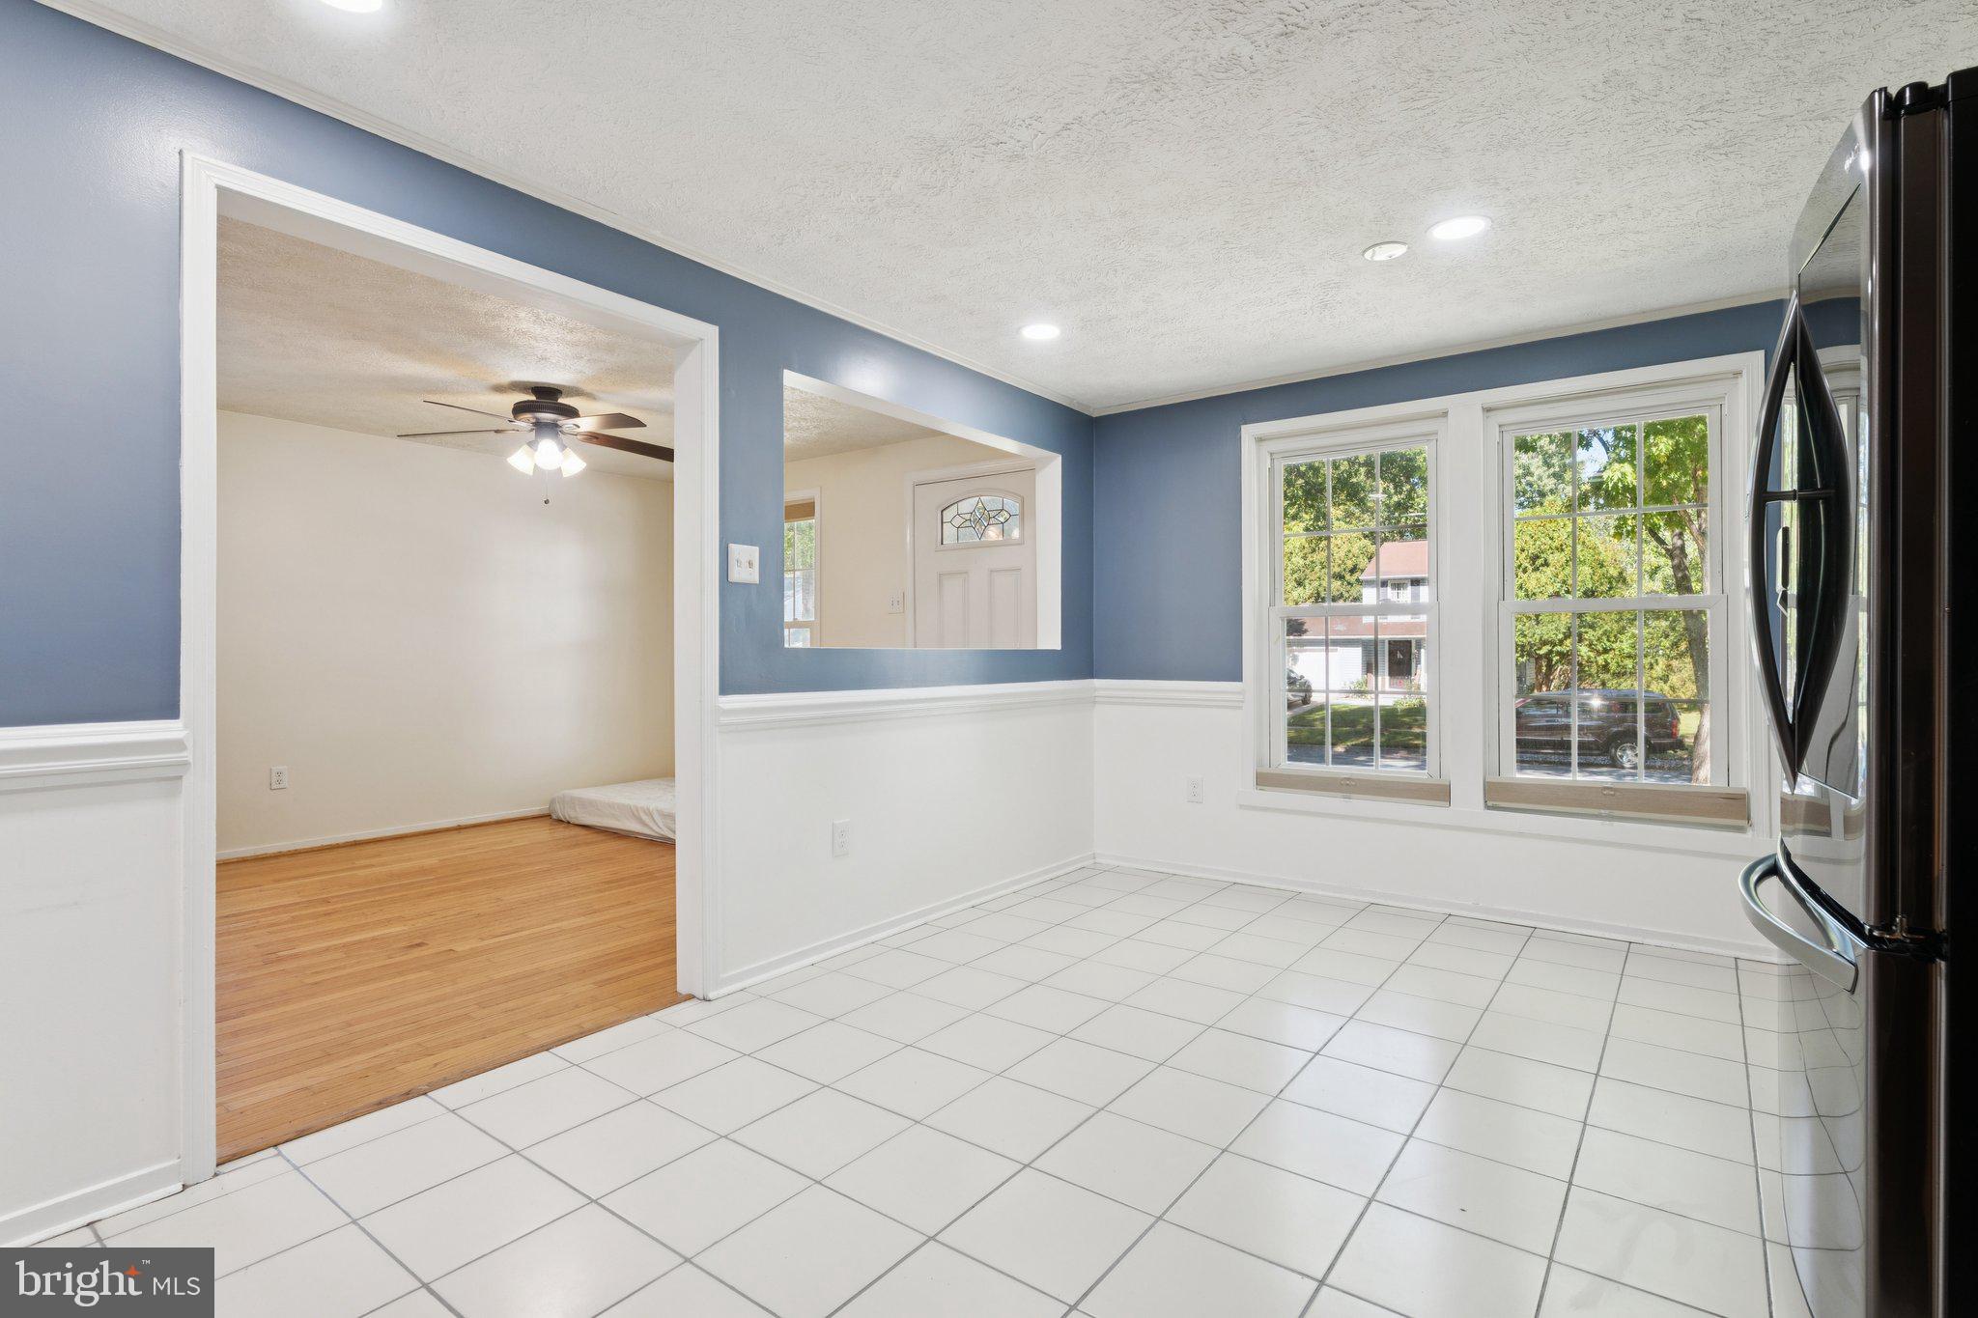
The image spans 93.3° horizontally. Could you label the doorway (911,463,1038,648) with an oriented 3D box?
[{"bbox_3d":[-0.041,-0.001,5.222,1.000,2.090,0.120,0,0,37],"label":"doorway"}]

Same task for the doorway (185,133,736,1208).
[{"bbox_3d":[-1.286,0.013,2.449,0.140,2.091,1.305,0,0,37],"label":"doorway"}]

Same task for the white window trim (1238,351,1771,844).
[{"bbox_3d":[1.941,-0.211,3.799,1.896,1.730,0.100,0,0,37],"label":"white window trim"}]

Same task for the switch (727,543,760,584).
[{"bbox_3d":[-0.785,-0.303,3.002,0.015,0.121,0.121,0,0,37],"label":"switch"}]

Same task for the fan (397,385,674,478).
[{"bbox_3d":[-2.066,-1.069,4.355,1.320,0.410,1.320,0,0,37],"label":"fan"}]

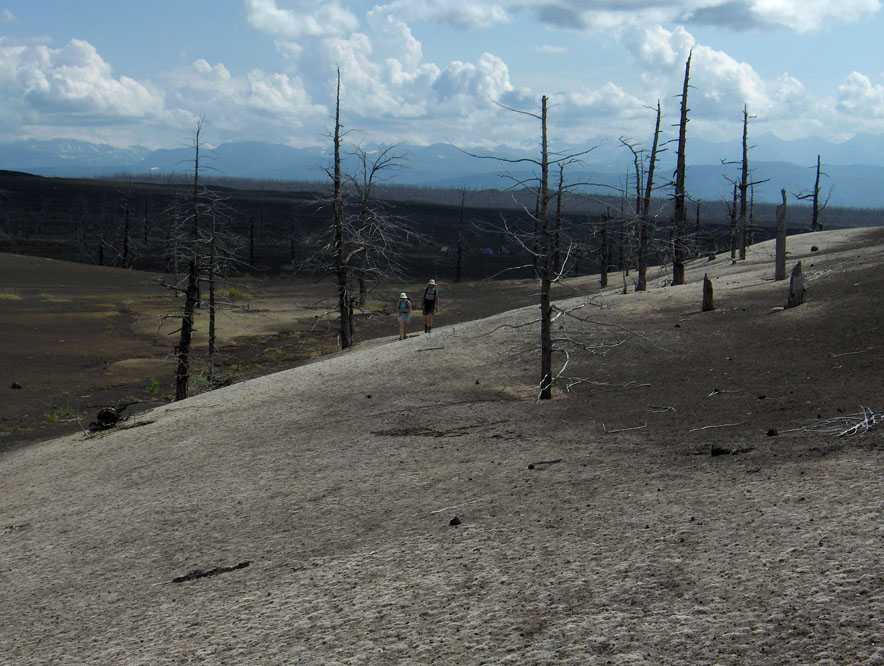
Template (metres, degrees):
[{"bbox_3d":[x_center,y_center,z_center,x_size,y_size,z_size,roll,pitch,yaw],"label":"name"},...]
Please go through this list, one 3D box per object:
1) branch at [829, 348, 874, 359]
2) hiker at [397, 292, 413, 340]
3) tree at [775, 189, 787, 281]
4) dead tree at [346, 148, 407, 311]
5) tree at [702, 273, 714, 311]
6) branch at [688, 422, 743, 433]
[{"bbox_3d":[6.711,0.331,23.000,0.733,0.060,0.090,-11,6,0],"label":"branch"},{"bbox_3d":[-1.319,-0.581,49.500,0.550,1.680,0.500,3,6,11],"label":"hiker"},{"bbox_3d":[9.023,-2.612,37.500,0.290,2.470,0.280,2,6,0],"label":"tree"},{"bbox_3d":[-3.958,-6.435,85.000,3.700,9.900,3.600,2,6,0],"label":"dead tree"},{"bbox_3d":[5.872,-0.914,31.000,0.245,0.840,0.240,2,6,0],"label":"tree"},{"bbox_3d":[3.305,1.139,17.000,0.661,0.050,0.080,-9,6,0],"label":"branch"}]

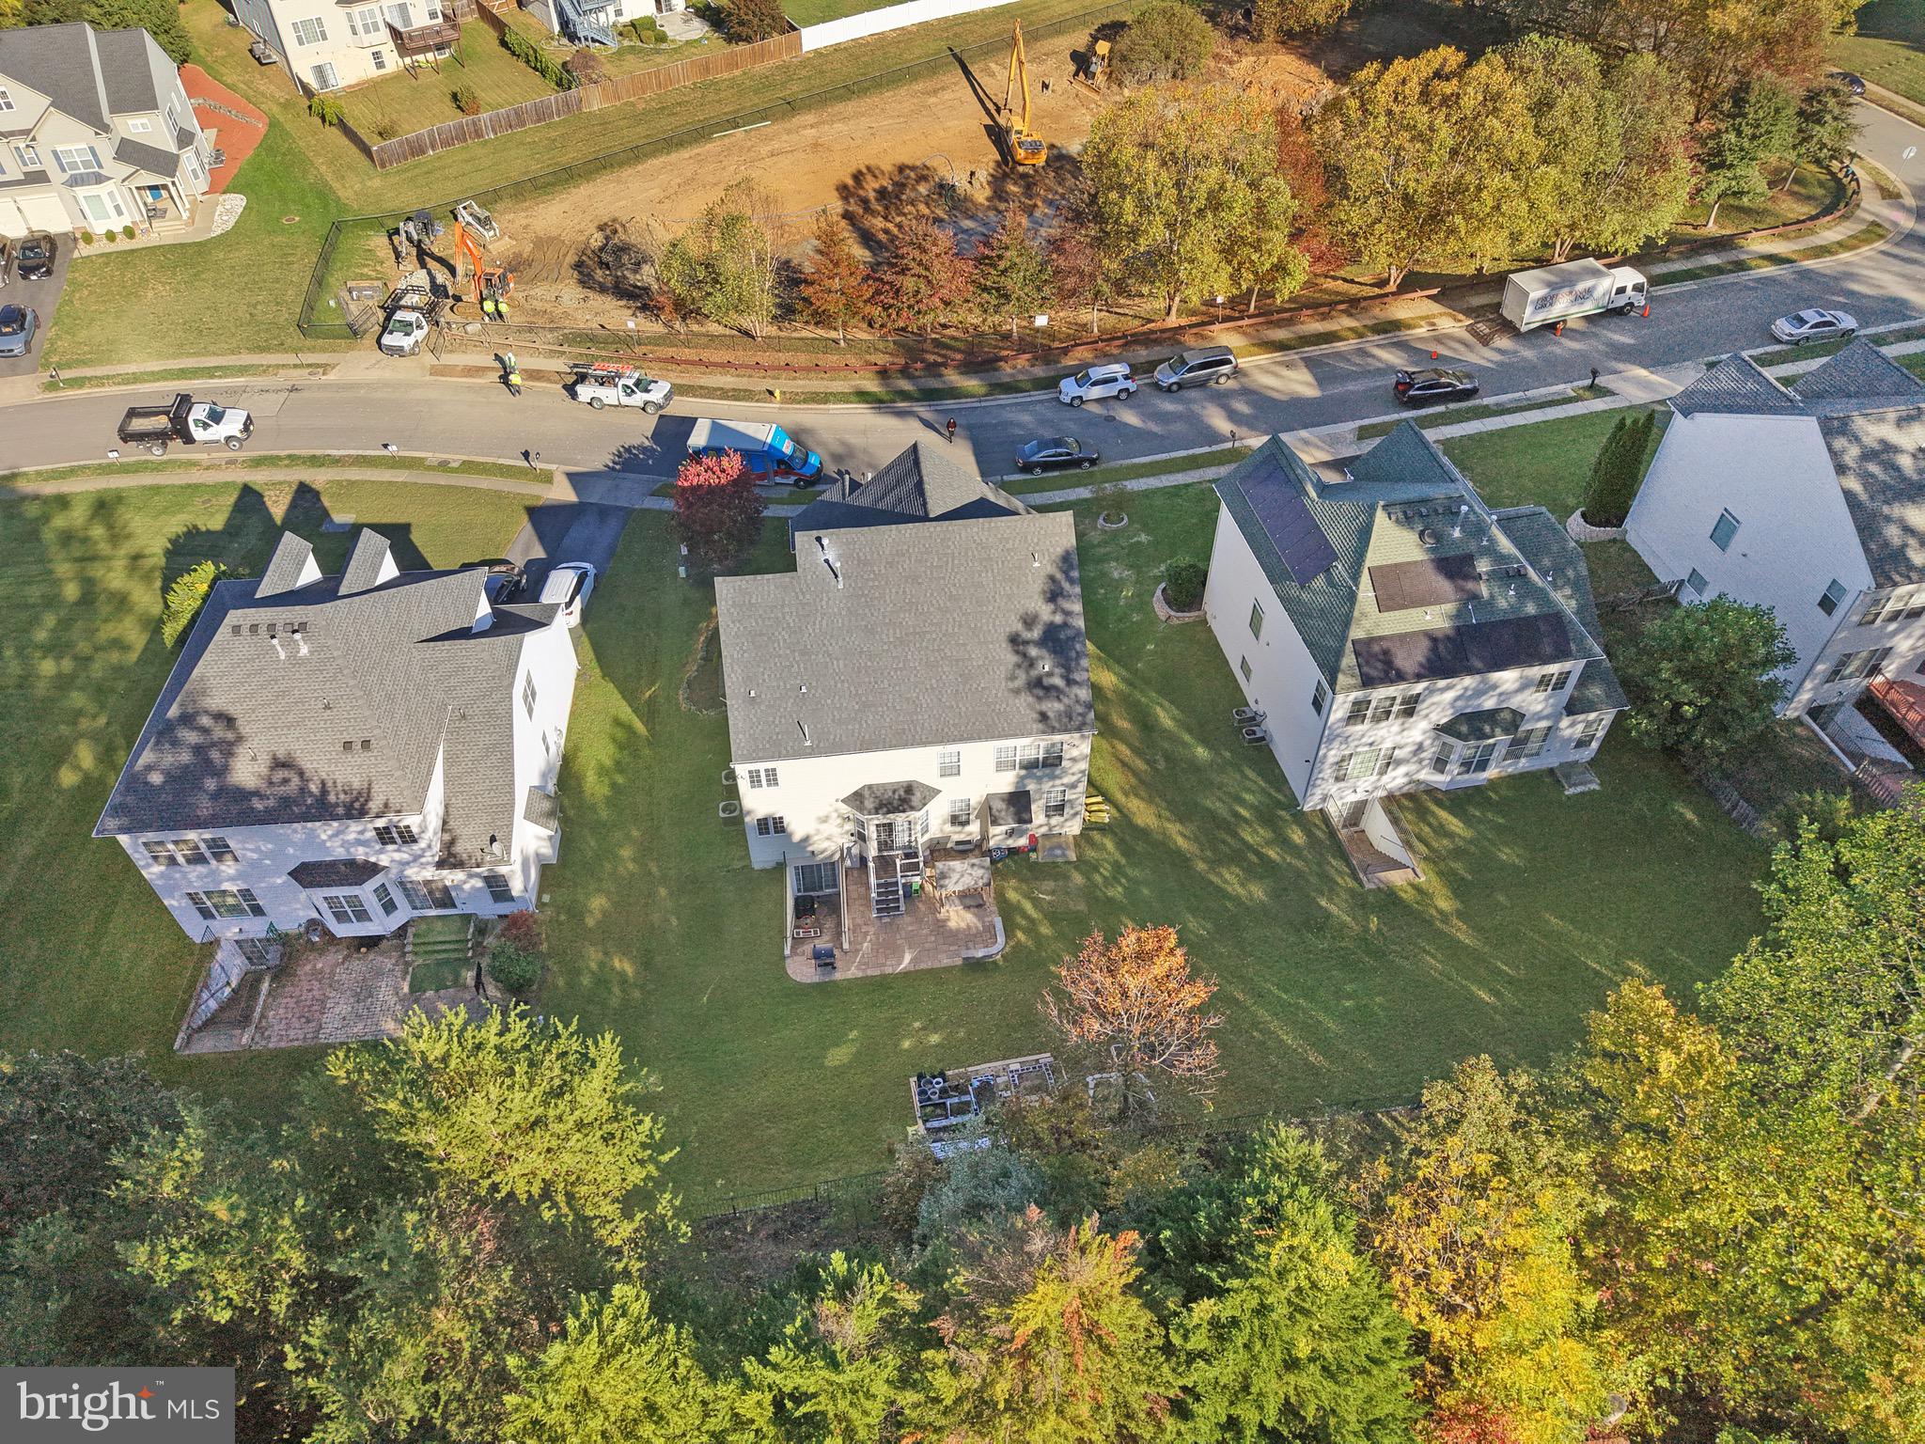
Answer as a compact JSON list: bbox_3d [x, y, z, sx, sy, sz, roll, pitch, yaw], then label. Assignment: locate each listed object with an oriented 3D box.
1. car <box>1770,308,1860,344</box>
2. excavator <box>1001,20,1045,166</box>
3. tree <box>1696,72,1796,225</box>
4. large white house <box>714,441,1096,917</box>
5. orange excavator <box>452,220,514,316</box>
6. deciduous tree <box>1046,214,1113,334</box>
[{"bbox_3d":[50.490,-23.527,79.213,4.850,1.450,1.820,-10,47,-10],"label":"car"},{"bbox_3d":[4.410,-49.655,105.126,3.100,8.200,11.000,-7,46,-7],"label":"excavator"},{"bbox_3d":[50.001,-36.398,85.314,5.200,9.600,5.200,0,45,0],"label":"tree"},{"bbox_3d":[-2.574,-3.383,57.499,14.300,11.600,17.500,-5,47,-5],"label":"large white house"},{"bbox_3d":[-31.690,-29.859,87.099,5.100,4.600,1.950,23,51,20],"label":"orange excavator"},{"bbox_3d":[7.576,-27.420,82.049,4.700,8.030,4.700,0,46,0],"label":"deciduous tree"}]

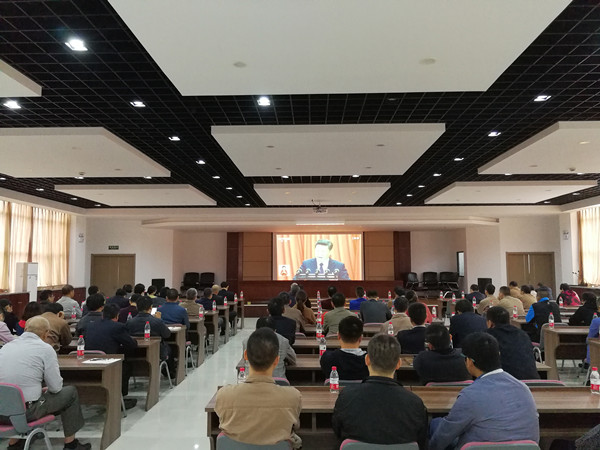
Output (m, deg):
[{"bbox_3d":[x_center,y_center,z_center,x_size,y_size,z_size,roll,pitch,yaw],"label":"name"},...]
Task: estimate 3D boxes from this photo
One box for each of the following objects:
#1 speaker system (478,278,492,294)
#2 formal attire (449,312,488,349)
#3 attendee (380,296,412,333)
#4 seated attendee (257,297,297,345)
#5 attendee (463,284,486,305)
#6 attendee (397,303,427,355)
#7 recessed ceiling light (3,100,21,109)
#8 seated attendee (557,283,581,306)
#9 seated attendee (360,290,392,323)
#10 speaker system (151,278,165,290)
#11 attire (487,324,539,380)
[{"bbox_3d":[5.915,2.143,14.884,0.420,0.880,0.380,-1,-5,10],"label":"speaker system"},{"bbox_3d":[1.747,1.308,4.934,0.500,0.730,0.480,1,-5,-8],"label":"formal attire"},{"bbox_3d":[1.215,1.496,5.736,0.510,1.240,0.780,0,-5,2],"label":"attendee"},{"bbox_3d":[-0.242,1.417,4.984,0.490,1.300,0.860,-1,-5,5],"label":"seated attendee"},{"bbox_3d":[3.931,1.912,10.307,0.480,1.220,0.840,1,-5,-12],"label":"attendee"},{"bbox_3d":[1.267,1.437,4.936,0.500,1.240,0.860,0,-5,2],"label":"attendee"},{"bbox_3d":[-3.324,-1.383,5.406,0.150,0.100,0.150,0,-5,2],"label":"recessed ceiling light"},{"bbox_3d":[5.834,1.910,10.298,0.520,1.240,0.720,1,-5,-10],"label":"seated attendee"},{"bbox_3d":[1.111,1.590,6.876,0.510,1.250,0.780,0,-5,2],"label":"seated attendee"},{"bbox_3d":[-4.629,2.135,15.419,0.420,0.675,0.400,0,-5,2],"label":"speaker system"},{"bbox_3d":[1.693,1.206,3.790,0.520,0.740,0.500,1,-5,-8],"label":"attire"}]

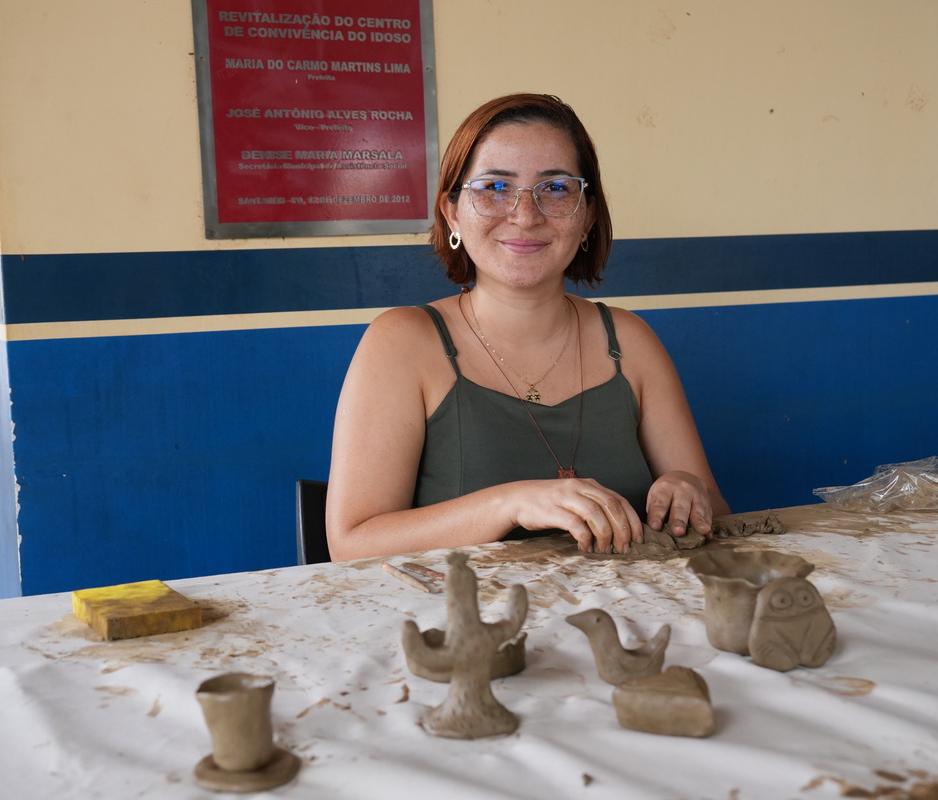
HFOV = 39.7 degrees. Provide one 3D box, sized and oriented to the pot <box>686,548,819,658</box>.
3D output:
[{"bbox_3d":[0.210,0.153,0.967,0.095,0.060,0.095,-2,6,0],"label":"pot"}]

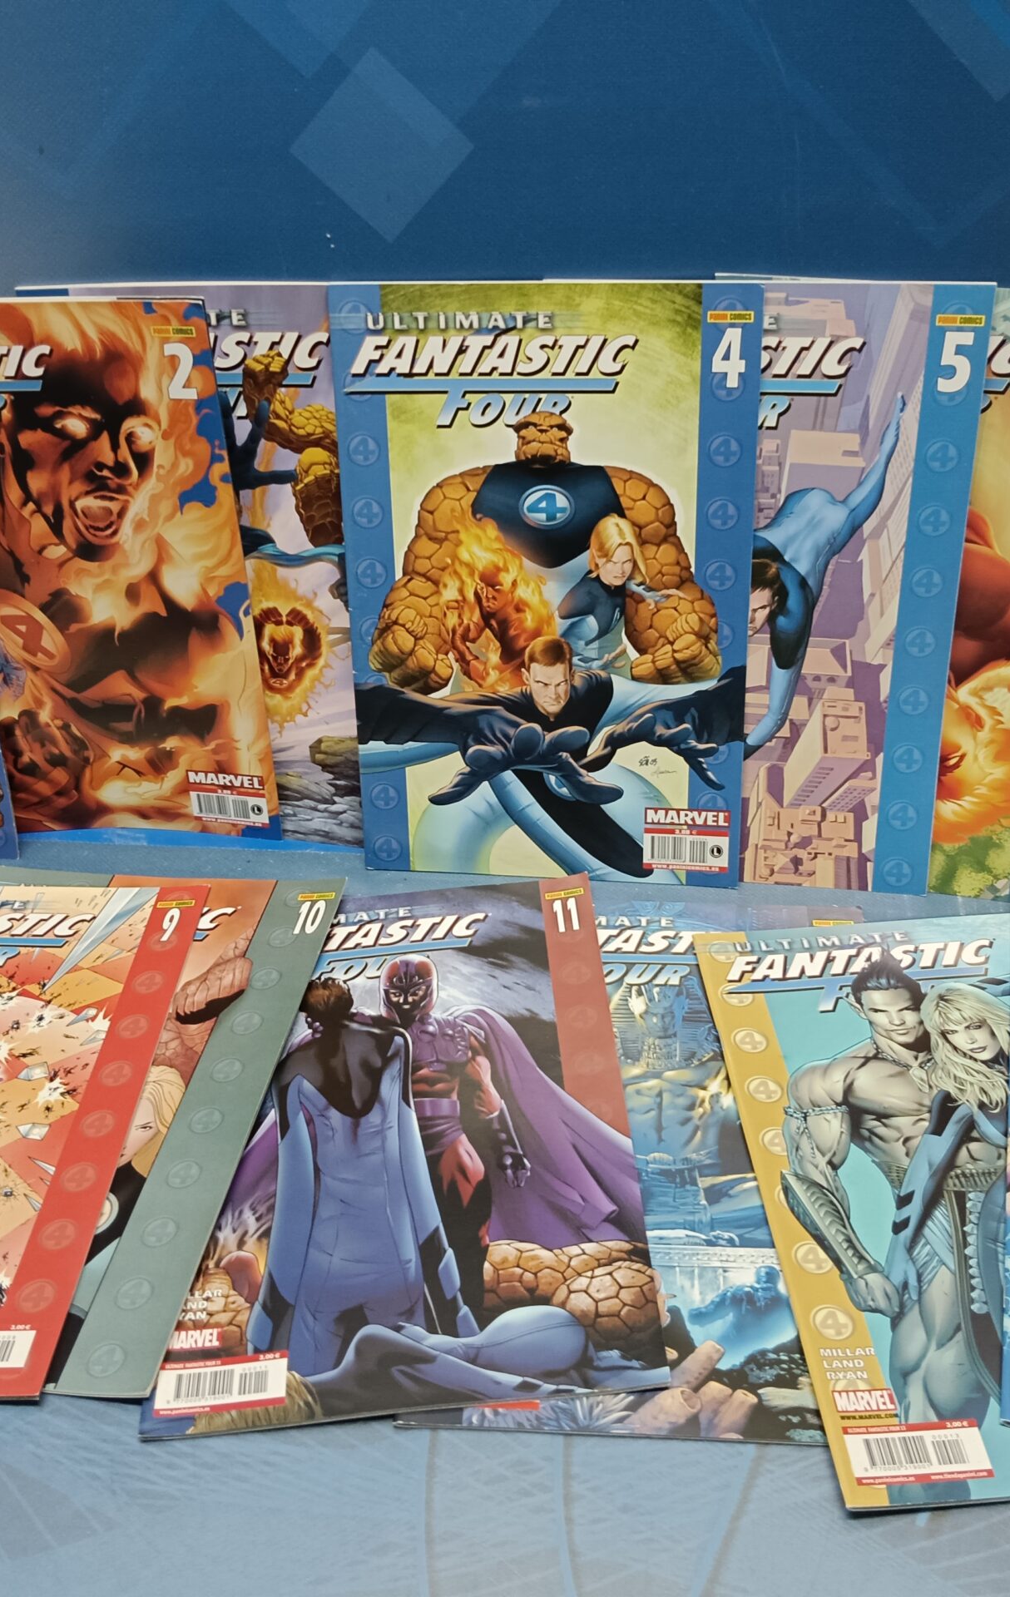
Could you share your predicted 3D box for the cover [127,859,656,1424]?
[{"bbox_3d":[-0.039,0.120,0.616,0.170,0.005,0.260,-6,37,0],"label":"cover"}]

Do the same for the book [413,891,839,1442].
[{"bbox_3d":[0.061,0.124,0.606,0.170,0.005,0.260,0,36,6],"label":"book"}]

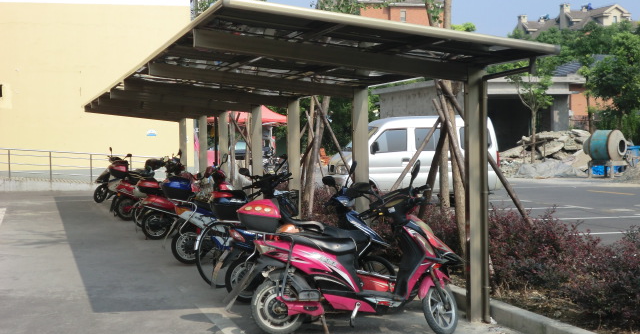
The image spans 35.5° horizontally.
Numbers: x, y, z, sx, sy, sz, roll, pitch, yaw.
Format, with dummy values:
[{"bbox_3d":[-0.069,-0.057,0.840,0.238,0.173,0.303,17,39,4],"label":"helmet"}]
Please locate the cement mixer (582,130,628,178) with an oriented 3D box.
[{"bbox_3d":[10.094,-0.487,35.300,1.500,1.680,1.200,1,2,45],"label":"cement mixer"}]

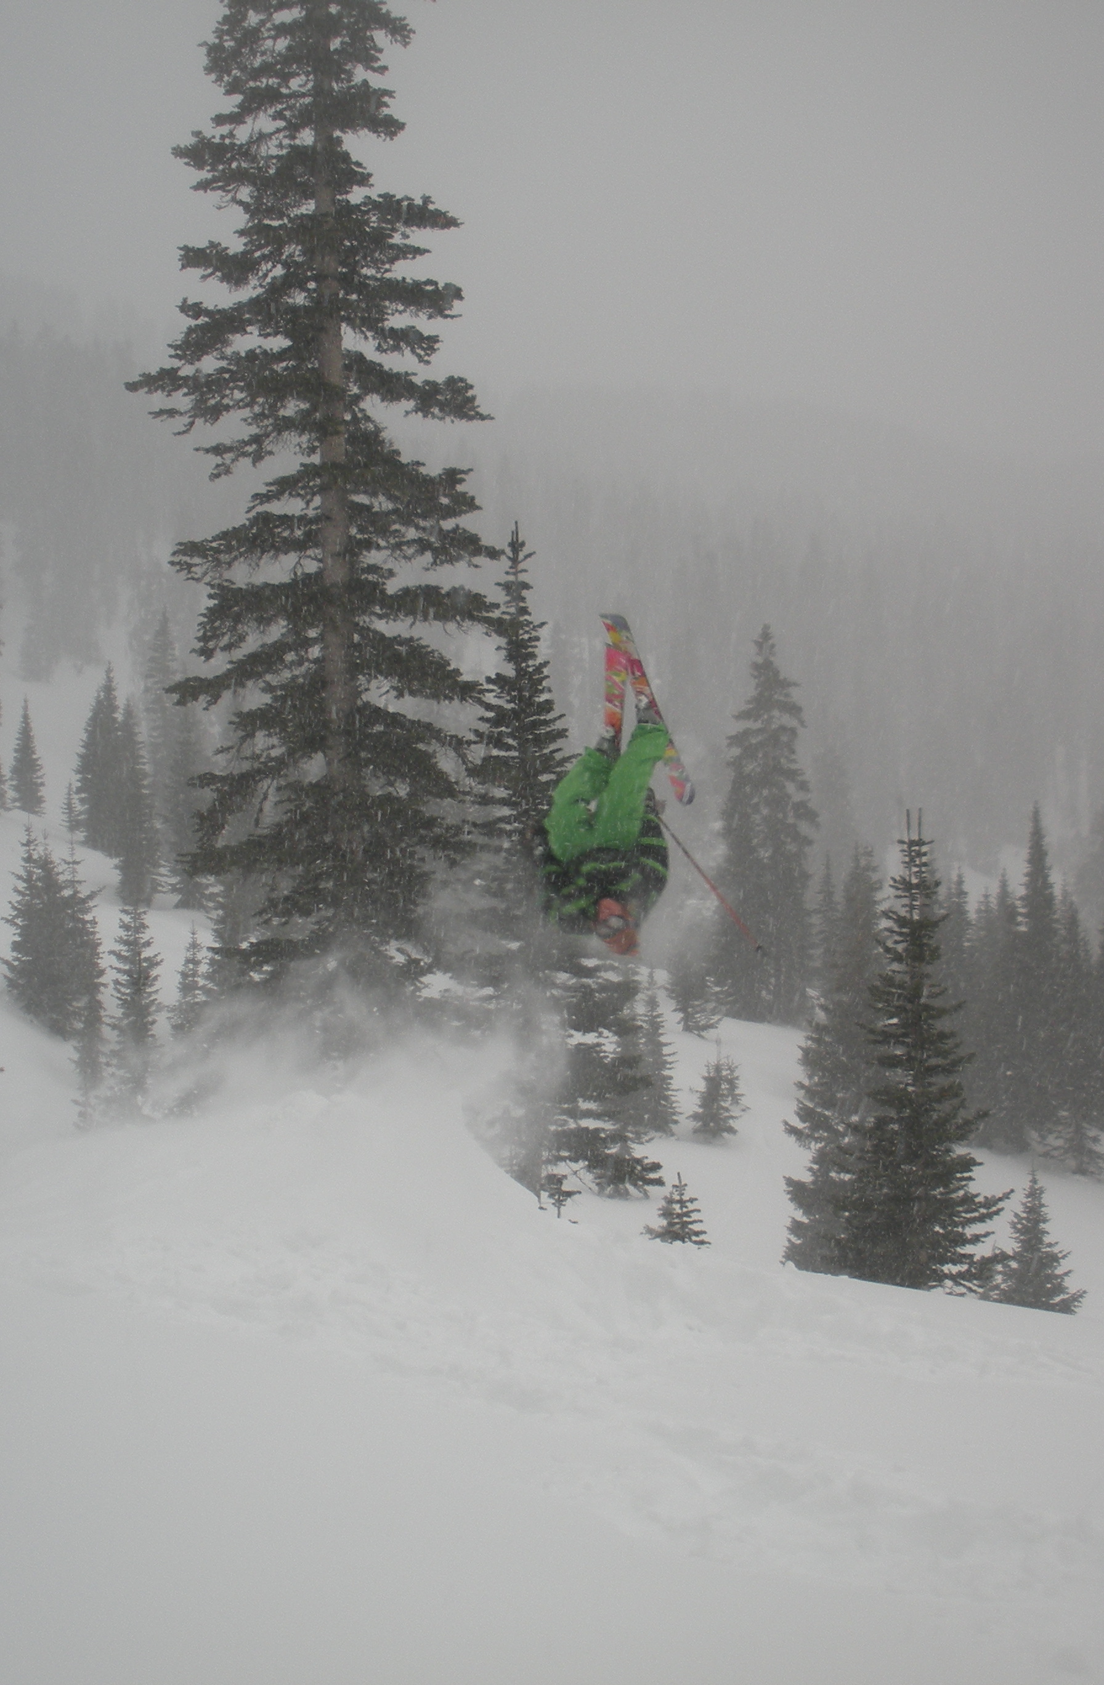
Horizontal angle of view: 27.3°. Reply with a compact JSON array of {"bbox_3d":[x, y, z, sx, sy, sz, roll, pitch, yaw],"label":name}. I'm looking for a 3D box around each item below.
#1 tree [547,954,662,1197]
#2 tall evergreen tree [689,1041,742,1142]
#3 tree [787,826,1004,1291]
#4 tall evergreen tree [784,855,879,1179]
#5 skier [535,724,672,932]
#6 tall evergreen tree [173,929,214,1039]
[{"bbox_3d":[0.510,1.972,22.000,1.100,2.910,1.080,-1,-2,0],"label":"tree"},{"bbox_3d":[2.156,3.303,30.000,0.720,1.340,0.700,-1,-2,0],"label":"tall evergreen tree"},{"bbox_3d":[2.719,1.718,18.000,1.720,3.810,1.690,-1,-2,0],"label":"tree"},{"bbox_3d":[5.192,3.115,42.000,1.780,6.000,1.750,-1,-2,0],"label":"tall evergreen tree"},{"bbox_3d":[0.258,-0.026,11.300,0.670,1.200,0.700,-4,-6,-9],"label":"skier"},{"bbox_3d":[-5.372,2.089,34.000,0.630,1.630,0.620,-1,-2,0],"label":"tall evergreen tree"}]

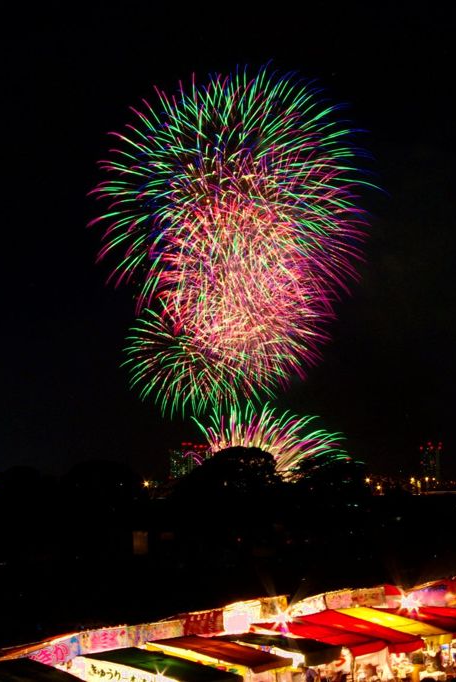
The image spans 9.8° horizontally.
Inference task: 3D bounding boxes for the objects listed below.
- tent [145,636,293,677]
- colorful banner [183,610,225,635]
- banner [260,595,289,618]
[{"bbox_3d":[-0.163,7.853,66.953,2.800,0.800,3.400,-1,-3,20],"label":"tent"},{"bbox_3d":[-0.766,8.791,83.614,0.120,0.680,3.600,-1,-3,20],"label":"colorful banner"},{"bbox_3d":[1.563,8.941,89.844,0.120,0.680,3.000,-1,-3,20],"label":"banner"}]

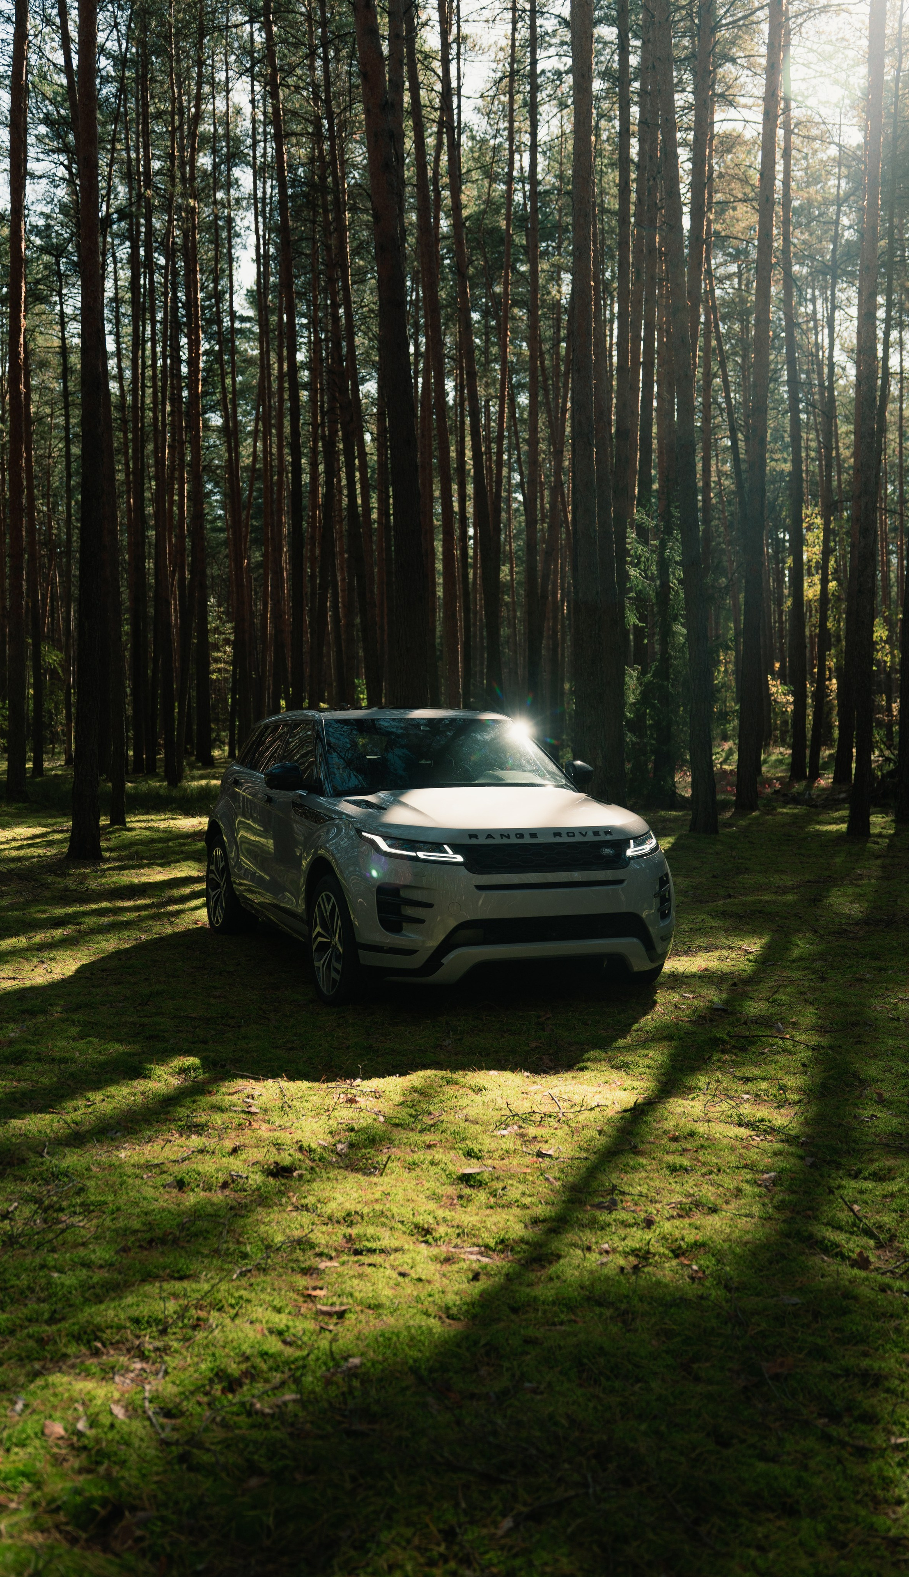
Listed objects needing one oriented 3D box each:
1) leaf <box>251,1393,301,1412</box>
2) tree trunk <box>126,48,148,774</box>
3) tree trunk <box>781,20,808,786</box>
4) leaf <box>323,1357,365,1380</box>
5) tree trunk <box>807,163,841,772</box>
[{"bbox_3d":[-0.387,1.331,3.127,0.110,0.025,0.060,0,3,-8],"label":"leaf"},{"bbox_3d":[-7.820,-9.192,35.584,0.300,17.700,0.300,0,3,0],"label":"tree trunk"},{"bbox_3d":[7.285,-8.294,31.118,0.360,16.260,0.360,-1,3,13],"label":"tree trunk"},{"bbox_3d":[-0.253,1.324,3.294,0.100,0.020,0.055,-2,3,-33],"label":"leaf"},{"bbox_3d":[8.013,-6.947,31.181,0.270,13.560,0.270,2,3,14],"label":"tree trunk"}]

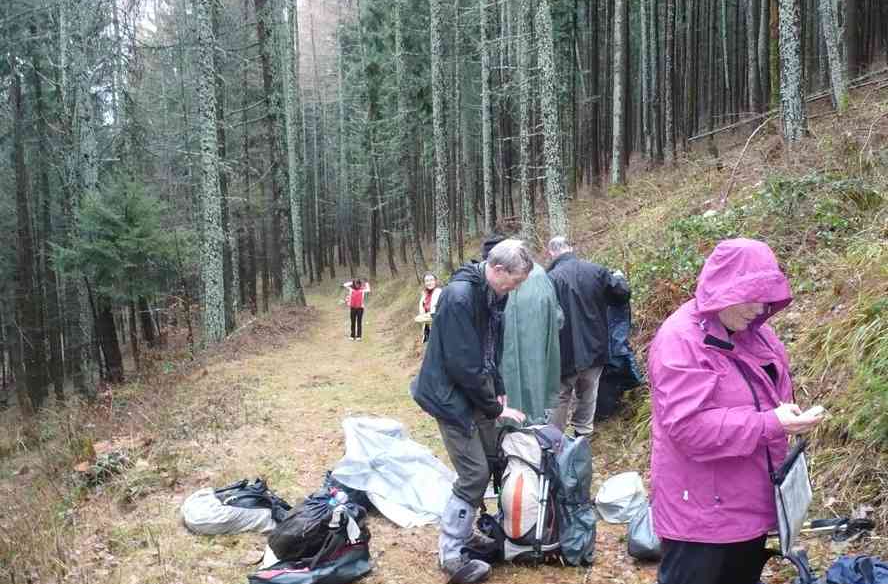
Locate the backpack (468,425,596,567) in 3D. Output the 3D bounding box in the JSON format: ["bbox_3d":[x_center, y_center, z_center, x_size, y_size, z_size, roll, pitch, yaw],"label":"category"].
[{"bbox_3d":[0.440,1.000,4.500,0.480,0.660,0.390,1,3,32],"label":"backpack"}]

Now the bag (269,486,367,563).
[{"bbox_3d":[-0.615,1.135,4.380,0.440,0.270,0.310,-28,18,-37],"label":"bag"}]

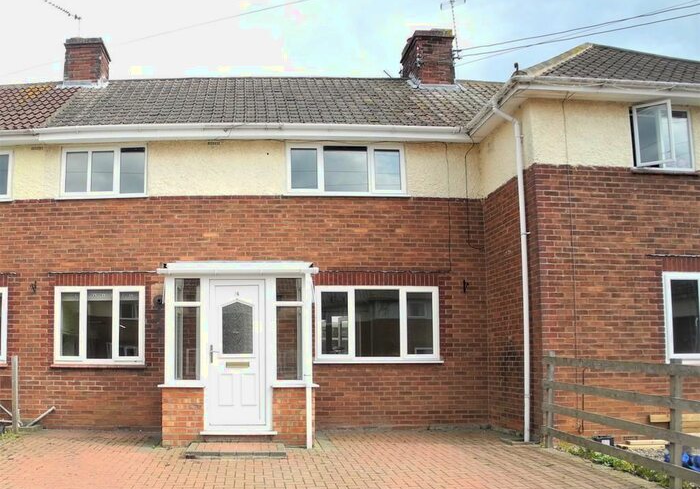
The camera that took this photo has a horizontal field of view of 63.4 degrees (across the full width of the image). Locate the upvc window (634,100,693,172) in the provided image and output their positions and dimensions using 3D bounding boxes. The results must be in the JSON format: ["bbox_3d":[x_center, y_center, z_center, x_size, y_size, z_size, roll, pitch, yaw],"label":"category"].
[{"bbox_3d":[4.344,-1.503,7.724,0.881,0.932,0.400,0,-8,-3],"label":"upvc window"}]

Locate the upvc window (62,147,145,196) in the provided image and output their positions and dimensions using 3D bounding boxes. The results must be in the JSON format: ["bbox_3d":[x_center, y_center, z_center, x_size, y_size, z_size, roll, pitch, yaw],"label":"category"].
[{"bbox_3d":[-4.050,-1.200,9.361,1.391,0.864,0.140,0,-8,-3],"label":"upvc window"}]

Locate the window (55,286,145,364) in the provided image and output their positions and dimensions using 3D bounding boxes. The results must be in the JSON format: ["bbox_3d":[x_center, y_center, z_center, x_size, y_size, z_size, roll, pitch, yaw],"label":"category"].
[{"bbox_3d":[-3.974,1.289,9.022,1.415,1.236,0.140,0,-8,-3],"label":"window"}]

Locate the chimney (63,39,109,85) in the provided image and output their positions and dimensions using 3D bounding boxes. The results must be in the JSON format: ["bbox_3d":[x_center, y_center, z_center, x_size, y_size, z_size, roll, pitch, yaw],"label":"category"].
[{"bbox_3d":[-5.746,-3.847,12.595,0.807,1.087,0.900,0,-8,-3],"label":"chimney"}]

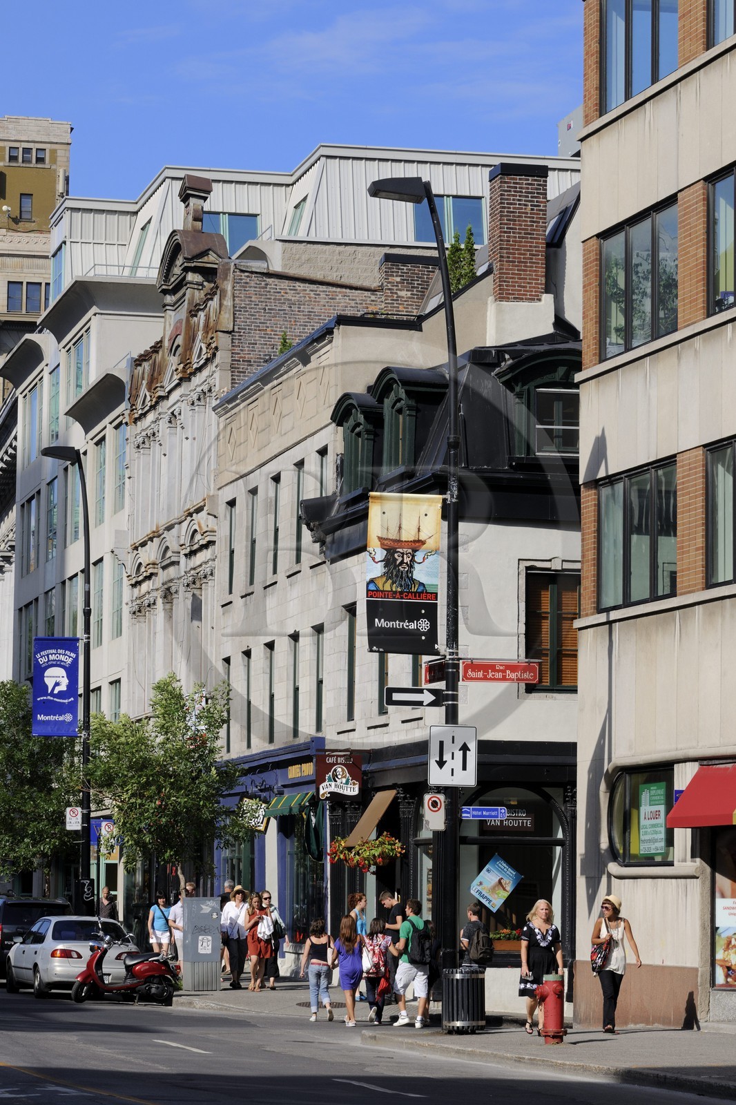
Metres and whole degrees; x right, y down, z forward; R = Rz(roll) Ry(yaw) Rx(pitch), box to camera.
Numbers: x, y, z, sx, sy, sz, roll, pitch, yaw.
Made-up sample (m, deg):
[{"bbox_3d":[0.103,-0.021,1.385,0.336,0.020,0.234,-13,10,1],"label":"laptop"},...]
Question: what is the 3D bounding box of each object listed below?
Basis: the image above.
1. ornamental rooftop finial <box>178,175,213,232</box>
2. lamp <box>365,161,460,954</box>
[{"bbox_3d":[-3.636,-7.358,66.105,0.540,1.200,0.850,2,-7,-15],"label":"ornamental rooftop finial"},{"bbox_3d":[0.607,0.550,38.951,1.200,10.700,0.400,3,-7,-17],"label":"lamp"}]

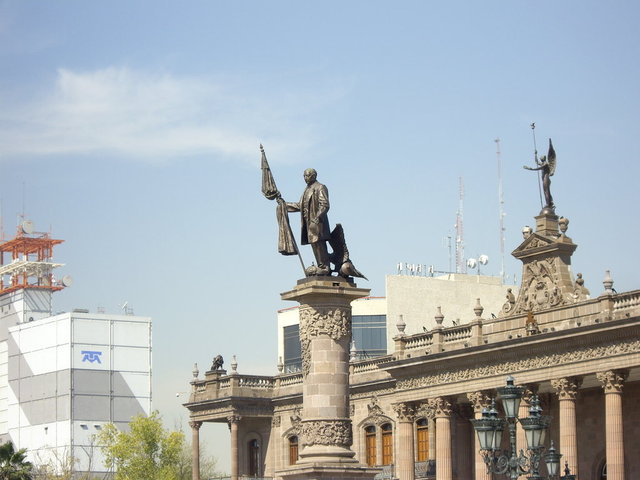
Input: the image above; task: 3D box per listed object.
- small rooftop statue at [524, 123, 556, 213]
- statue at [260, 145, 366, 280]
[{"bbox_3d":[11.508,-3.758,110.000,1.700,4.650,1.150,4,-10,-26],"label":"small rooftop statue"},{"bbox_3d":[-0.111,-0.666,52.000,2.250,3.380,1.250,4,-11,-29],"label":"statue"}]

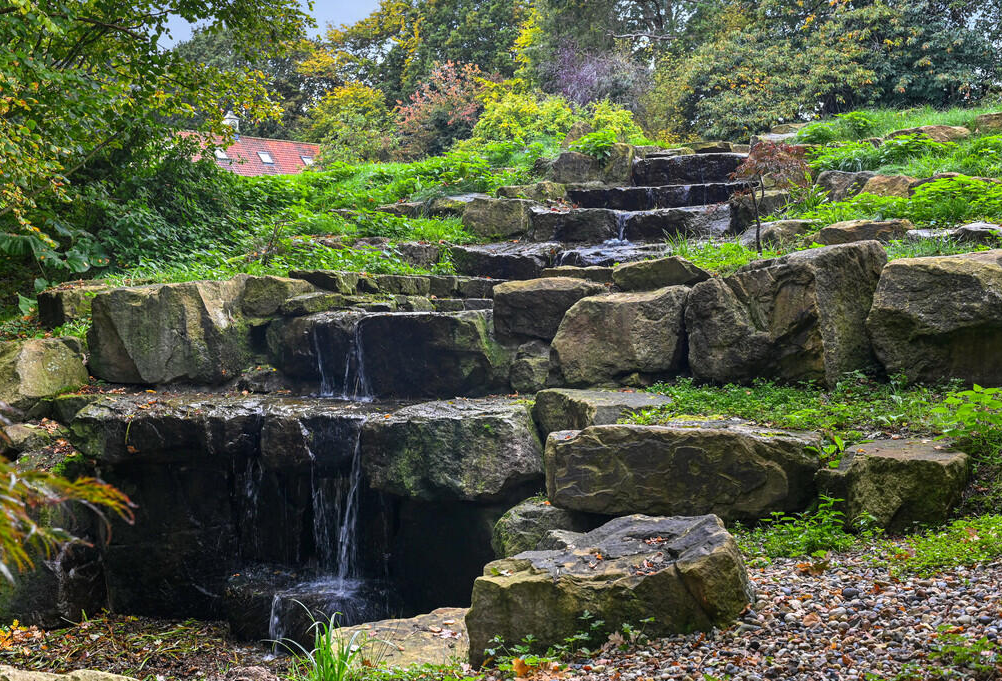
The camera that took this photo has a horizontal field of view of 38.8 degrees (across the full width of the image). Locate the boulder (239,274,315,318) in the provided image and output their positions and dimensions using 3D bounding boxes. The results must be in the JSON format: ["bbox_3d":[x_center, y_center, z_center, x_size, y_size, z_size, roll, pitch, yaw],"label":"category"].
[{"bbox_3d":[-1.148,-0.237,7.400,0.366,0.202,0.350,0,6,0],"label":"boulder"}]

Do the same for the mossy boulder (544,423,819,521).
[{"bbox_3d":[0.792,0.585,6.420,1.209,0.385,0.450,0,6,0],"label":"mossy boulder"}]

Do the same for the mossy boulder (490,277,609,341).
[{"bbox_3d":[0.319,-0.211,9.350,0.740,0.420,0.520,0,4,0],"label":"mossy boulder"}]

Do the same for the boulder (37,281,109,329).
[{"bbox_3d":[-2.255,-0.186,7.600,0.325,0.253,0.330,-5,8,-40],"label":"boulder"}]

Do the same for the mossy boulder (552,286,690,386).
[{"bbox_3d":[0.593,-0.027,7.250,0.666,0.487,0.450,0,6,0],"label":"mossy boulder"}]

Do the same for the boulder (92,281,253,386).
[{"bbox_3d":[-1.638,-0.052,7.080,0.722,0.510,0.420,0,6,0],"label":"boulder"}]

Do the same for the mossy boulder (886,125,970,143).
[{"bbox_3d":[4.322,-2.087,14.400,0.860,0.220,0.500,1,4,14],"label":"mossy boulder"}]

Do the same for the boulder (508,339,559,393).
[{"bbox_3d":[0.168,0.126,7.020,0.255,0.236,0.260,0,6,0],"label":"boulder"}]

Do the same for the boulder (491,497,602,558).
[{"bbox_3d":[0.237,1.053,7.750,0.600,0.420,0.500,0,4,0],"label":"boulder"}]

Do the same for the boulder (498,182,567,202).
[{"bbox_3d":[0.217,-1.072,10.300,0.520,0.170,0.350,0,6,0],"label":"boulder"}]

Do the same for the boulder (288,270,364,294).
[{"bbox_3d":[-1.216,-0.402,9.850,0.520,0.170,0.380,0,4,0],"label":"boulder"}]

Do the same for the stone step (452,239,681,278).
[{"bbox_3d":[0.391,-0.519,8.900,1.420,0.240,0.750,0,6,0],"label":"stone step"}]

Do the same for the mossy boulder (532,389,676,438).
[{"bbox_3d":[0.495,0.405,6.850,0.523,0.263,0.550,3,6,26],"label":"mossy boulder"}]

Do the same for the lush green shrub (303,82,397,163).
[{"bbox_3d":[-3.144,-4.574,30.000,2.000,1.800,1.900,0,6,0],"label":"lush green shrub"}]

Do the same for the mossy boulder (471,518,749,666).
[{"bbox_3d":[0.395,0.928,5.400,1.000,0.400,0.650,-2,6,-20],"label":"mossy boulder"}]

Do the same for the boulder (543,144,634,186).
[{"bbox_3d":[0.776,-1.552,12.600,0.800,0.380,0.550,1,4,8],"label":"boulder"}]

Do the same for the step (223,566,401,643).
[{"bbox_3d":[-0.755,1.066,5.750,0.631,0.183,0.500,0,6,0],"label":"step"}]

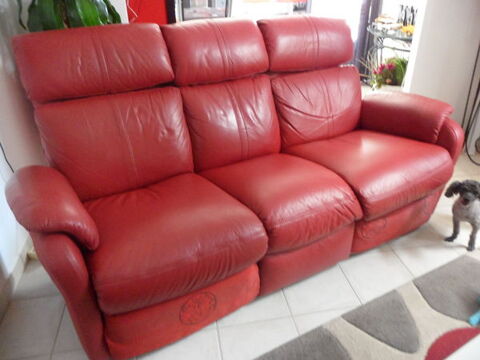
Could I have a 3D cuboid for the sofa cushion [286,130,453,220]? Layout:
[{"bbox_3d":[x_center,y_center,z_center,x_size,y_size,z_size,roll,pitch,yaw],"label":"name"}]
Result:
[{"bbox_3d":[0.638,-0.117,1.988,0.559,0.225,0.713,-15,26,-23],"label":"sofa cushion"}]

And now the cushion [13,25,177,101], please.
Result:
[{"bbox_3d":[-0.651,-0.538,1.769,0.650,0.275,0.175,-15,11,-23],"label":"cushion"}]

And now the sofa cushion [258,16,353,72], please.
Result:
[{"bbox_3d":[0.372,-0.819,2.224,0.578,0.275,0.175,-15,11,-23],"label":"sofa cushion"}]

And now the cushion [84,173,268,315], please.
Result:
[{"bbox_3d":[-0.339,0.152,1.555,0.600,0.225,0.713,-15,26,-23],"label":"cushion"}]

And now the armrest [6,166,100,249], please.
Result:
[{"bbox_3d":[-0.694,0.062,1.387,0.219,0.181,0.575,-15,25,-23],"label":"armrest"}]

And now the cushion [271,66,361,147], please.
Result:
[{"bbox_3d":[0.433,-0.477,2.293,0.594,0.438,0.188,-15,16,-23],"label":"cushion"}]

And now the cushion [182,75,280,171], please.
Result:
[{"bbox_3d":[-0.066,-0.340,2.071,0.529,0.438,0.188,-15,16,-23],"label":"cushion"}]

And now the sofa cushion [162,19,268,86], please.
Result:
[{"bbox_3d":[-0.128,-0.682,2.001,0.531,0.275,0.175,-15,11,-23],"label":"sofa cushion"}]

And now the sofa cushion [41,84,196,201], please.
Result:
[{"bbox_3d":[-0.581,-0.199,1.842,0.631,0.438,0.188,-15,16,-23],"label":"sofa cushion"}]

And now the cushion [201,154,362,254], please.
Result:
[{"bbox_3d":[0.156,0.016,1.774,0.529,0.225,0.713,-15,26,-23],"label":"cushion"}]

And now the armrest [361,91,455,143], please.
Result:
[{"bbox_3d":[0.920,-0.381,2.105,0.212,0.181,0.575,-15,25,-23],"label":"armrest"}]

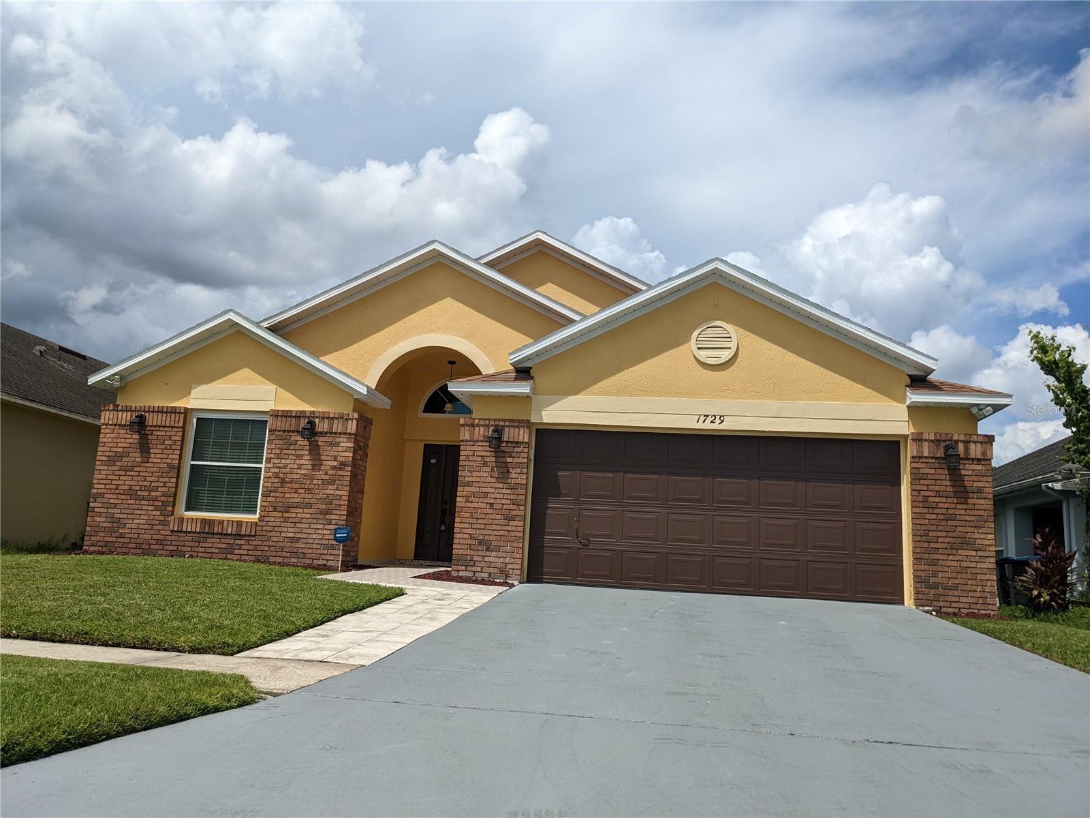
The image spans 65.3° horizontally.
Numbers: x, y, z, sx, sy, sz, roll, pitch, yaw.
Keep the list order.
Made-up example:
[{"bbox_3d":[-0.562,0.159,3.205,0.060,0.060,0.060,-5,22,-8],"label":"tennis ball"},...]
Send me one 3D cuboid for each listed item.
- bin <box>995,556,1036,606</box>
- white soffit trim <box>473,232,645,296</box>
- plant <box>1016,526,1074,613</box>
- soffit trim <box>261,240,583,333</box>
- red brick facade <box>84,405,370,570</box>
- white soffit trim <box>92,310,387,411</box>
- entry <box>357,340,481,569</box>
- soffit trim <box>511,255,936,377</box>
[{"bbox_3d":[8.918,3.269,16.000,0.680,1.030,0.720,2,-11,9],"label":"bin"},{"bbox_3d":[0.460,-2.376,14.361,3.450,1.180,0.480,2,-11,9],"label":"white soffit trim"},{"bbox_3d":[8.458,2.721,14.300,0.950,1.400,0.920,2,-11,9],"label":"plant"},{"bbox_3d":[-1.792,-1.816,12.872,5.060,1.410,0.420,2,-11,9],"label":"soffit trim"},{"bbox_3d":[-4.585,1.118,12.325,4.020,2.170,0.580,2,-11,9],"label":"red brick facade"},{"bbox_3d":[-4.466,-0.751,12.617,4.280,1.220,0.900,2,-11,9],"label":"white soffit trim"},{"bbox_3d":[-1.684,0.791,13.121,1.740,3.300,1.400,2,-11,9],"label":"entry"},{"bbox_3d":[2.329,-1.248,11.623,5.580,1.560,0.400,2,-11,9],"label":"soffit trim"}]

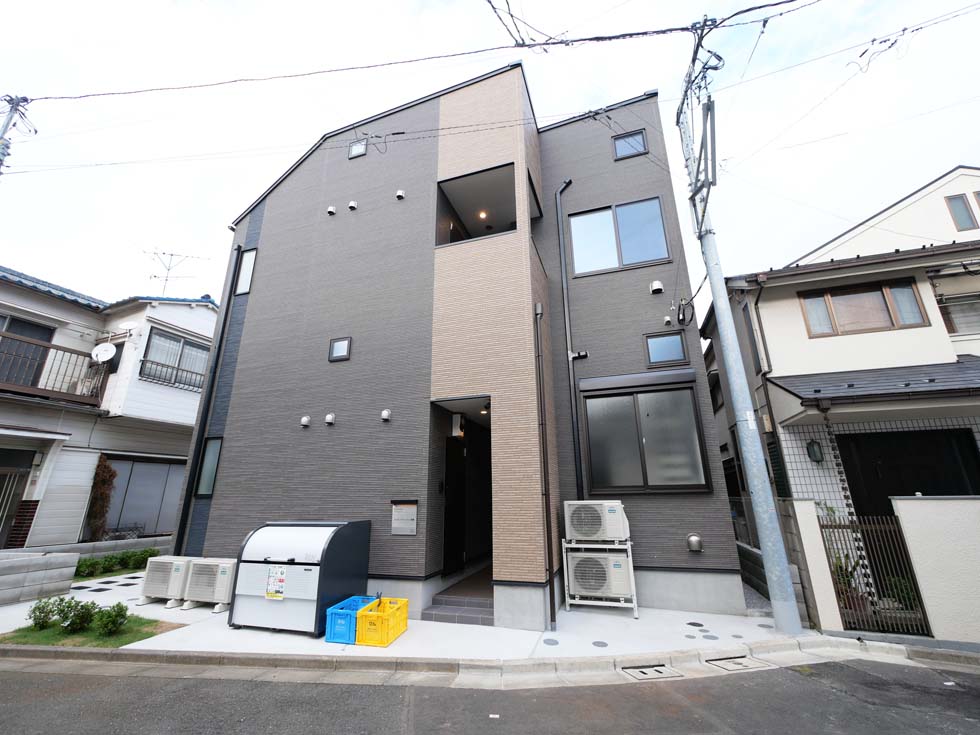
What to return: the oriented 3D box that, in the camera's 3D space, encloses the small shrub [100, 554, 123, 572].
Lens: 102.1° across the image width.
[{"bbox_3d":[-7.916,4.094,8.296,0.360,0.330,0.360,-6,-18,17],"label":"small shrub"}]

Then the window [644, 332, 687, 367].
[{"bbox_3d":[2.759,-0.276,6.205,0.595,0.563,0.090,-6,-18,17],"label":"window"}]

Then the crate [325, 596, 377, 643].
[{"bbox_3d":[-1.520,2.868,4.505,0.383,0.294,0.581,-6,-18,17],"label":"crate"}]

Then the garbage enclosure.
[{"bbox_3d":[-2.390,2.604,5.074,1.318,1.155,0.899,-6,-18,17],"label":"garbage enclosure"}]

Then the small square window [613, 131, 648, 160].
[{"bbox_3d":[2.602,-4.119,7.350,0.593,0.573,0.101,-6,-18,17],"label":"small square window"}]

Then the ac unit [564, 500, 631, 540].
[{"bbox_3d":[1.480,2.115,5.483,0.814,0.507,0.294,-6,-18,17],"label":"ac unit"}]

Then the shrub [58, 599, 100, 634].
[{"bbox_3d":[-4.844,2.926,4.674,0.372,0.369,0.372,-6,-18,17],"label":"shrub"}]

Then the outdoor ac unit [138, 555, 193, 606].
[{"bbox_3d":[-4.709,3.174,5.894,0.806,0.604,0.349,-6,-18,17],"label":"outdoor ac unit"}]

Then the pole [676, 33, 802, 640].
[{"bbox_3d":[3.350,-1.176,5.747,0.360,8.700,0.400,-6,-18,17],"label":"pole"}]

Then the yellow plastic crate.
[{"bbox_3d":[-1.189,2.869,4.476,0.366,0.310,0.530,-4,-17,12],"label":"yellow plastic crate"}]

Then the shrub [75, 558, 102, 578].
[{"bbox_3d":[-7.892,3.941,7.797,0.390,0.330,0.390,-6,-18,17],"label":"shrub"}]

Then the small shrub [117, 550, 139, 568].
[{"bbox_3d":[-7.916,4.191,8.649,0.370,0.350,0.370,-6,-18,17],"label":"small shrub"}]

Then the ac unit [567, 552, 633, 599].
[{"bbox_3d":[1.491,2.810,5.407,0.790,0.530,0.280,-6,-18,17],"label":"ac unit"}]

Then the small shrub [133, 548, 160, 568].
[{"bbox_3d":[-7.358,4.109,8.498,0.419,0.411,0.403,-6,-18,17],"label":"small shrub"}]

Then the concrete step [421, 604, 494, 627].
[{"bbox_3d":[-0.361,3.143,5.028,0.955,0.095,0.320,-6,-18,17],"label":"concrete step"}]

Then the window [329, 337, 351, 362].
[{"bbox_3d":[-2.468,-0.286,6.564,0.413,0.402,0.090,-6,-18,17],"label":"window"}]

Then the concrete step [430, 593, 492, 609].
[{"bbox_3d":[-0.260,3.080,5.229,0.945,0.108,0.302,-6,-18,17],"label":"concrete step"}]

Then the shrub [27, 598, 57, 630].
[{"bbox_3d":[-5.435,2.994,4.822,0.263,0.341,0.279,-6,-18,17],"label":"shrub"}]

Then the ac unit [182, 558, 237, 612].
[{"bbox_3d":[-3.888,3.085,5.641,0.814,0.604,0.349,-6,-18,17],"label":"ac unit"}]

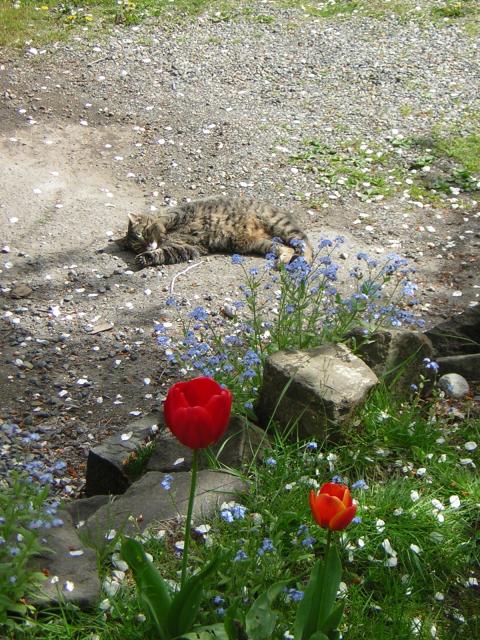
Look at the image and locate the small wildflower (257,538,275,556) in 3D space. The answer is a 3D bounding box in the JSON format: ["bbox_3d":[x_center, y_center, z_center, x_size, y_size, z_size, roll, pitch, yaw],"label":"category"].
[{"bbox_3d":[0.032,0.288,1.730,0.021,0.020,0.021,0,22,0],"label":"small wildflower"}]

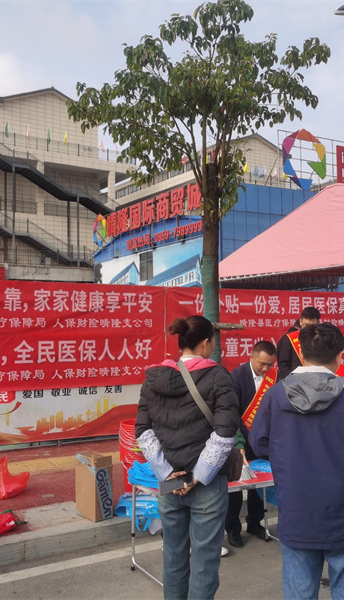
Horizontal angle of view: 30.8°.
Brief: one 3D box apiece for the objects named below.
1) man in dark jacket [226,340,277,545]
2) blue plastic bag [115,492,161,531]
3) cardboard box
[{"bbox_3d":[0.600,1.058,4.757,0.520,1.520,0.430,1,-3,-23],"label":"man in dark jacket"},{"bbox_3d":[-0.250,1.622,4.821,0.380,0.250,0.270,1,-3,-23],"label":"blue plastic bag"},{"bbox_3d":[-0.602,1.434,4.866,0.175,0.480,0.300,2,-3,-36],"label":"cardboard box"}]

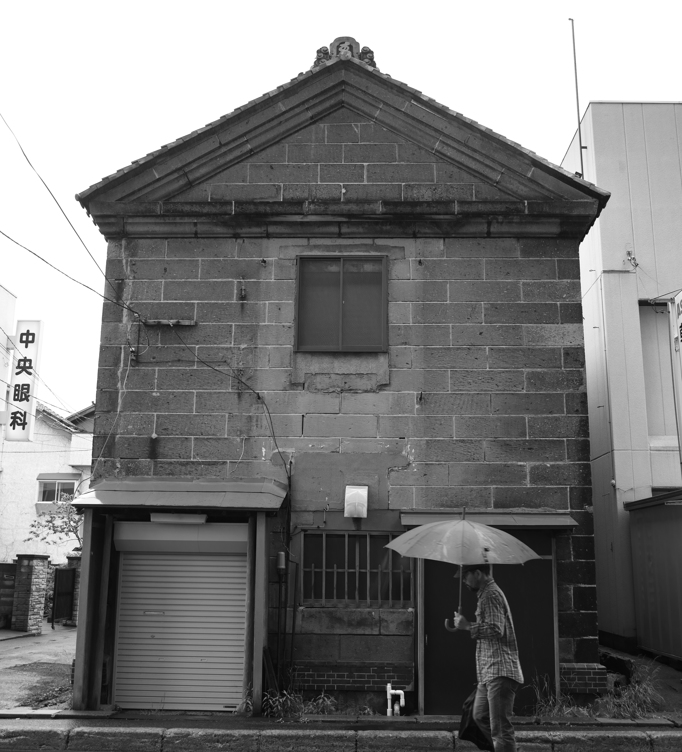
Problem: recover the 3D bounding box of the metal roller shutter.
[{"bbox_3d":[-1.638,2.625,8.221,1.353,1.568,0.080,0,-10,2],"label":"metal roller shutter"}]

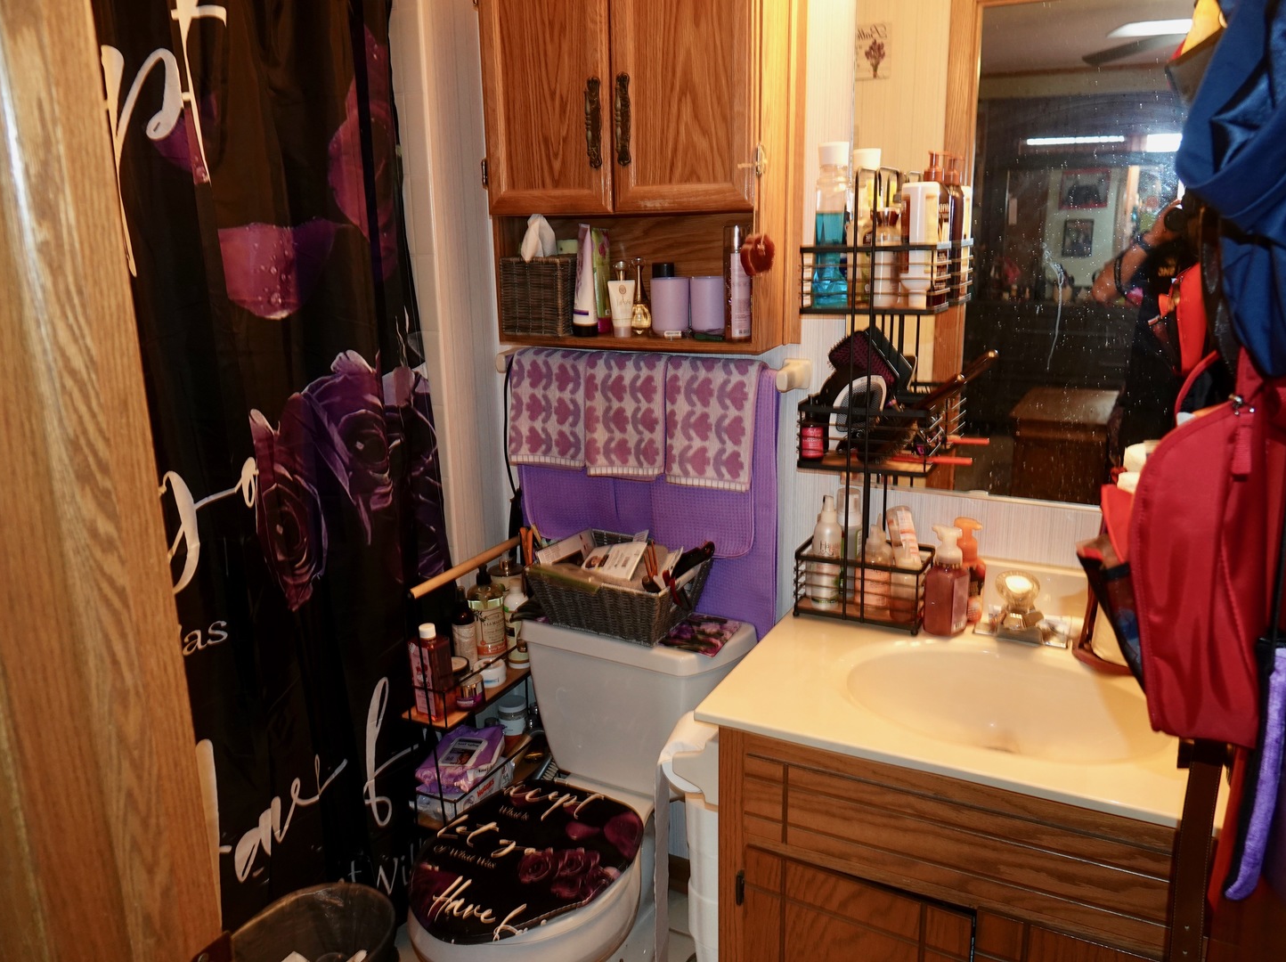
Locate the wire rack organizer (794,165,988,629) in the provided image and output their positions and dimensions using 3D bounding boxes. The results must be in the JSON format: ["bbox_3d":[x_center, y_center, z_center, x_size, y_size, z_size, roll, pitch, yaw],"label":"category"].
[{"bbox_3d":[0.395,-0.131,1.663,0.222,0.768,0.132,6,16,27],"label":"wire rack organizer"}]

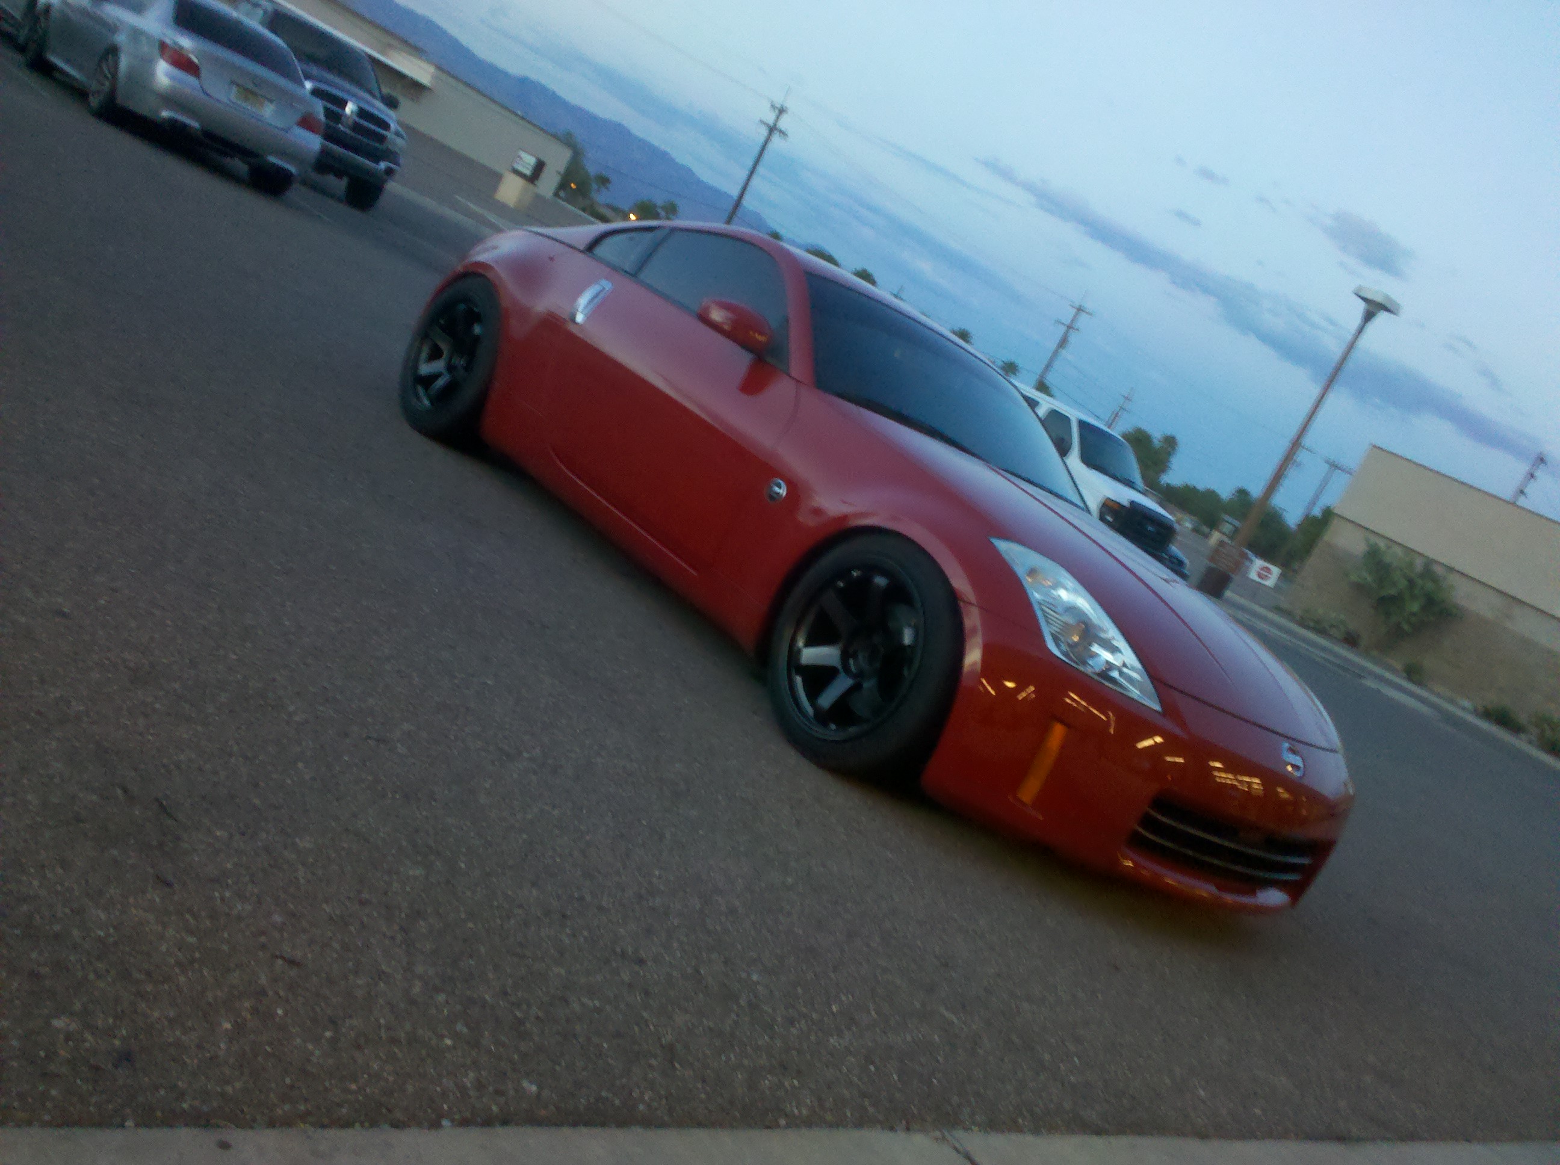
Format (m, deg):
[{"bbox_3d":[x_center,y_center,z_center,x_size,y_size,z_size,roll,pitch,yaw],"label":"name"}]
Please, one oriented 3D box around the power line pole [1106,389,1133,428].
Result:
[{"bbox_3d":[36.040,-15.618,149.552,2.400,12.500,0.350,28,9,9],"label":"power line pole"}]

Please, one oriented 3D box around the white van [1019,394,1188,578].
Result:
[{"bbox_3d":[3.633,-1.920,20.637,2.030,2.100,5.600,19,12,-42],"label":"white van"}]

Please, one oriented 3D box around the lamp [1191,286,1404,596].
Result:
[{"bbox_3d":[11.466,-2.998,29.915,0.900,7.400,0.900,18,13,-44],"label":"lamp"}]

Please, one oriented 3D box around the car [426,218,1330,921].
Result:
[{"bbox_3d":[0.162,-0.466,5.153,1.830,1.300,4.310,18,13,-44],"label":"car"}]

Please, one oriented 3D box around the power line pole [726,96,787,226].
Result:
[{"bbox_3d":[-2.497,-23.450,81.927,2.400,13.000,0.350,25,9,-9],"label":"power line pole"}]

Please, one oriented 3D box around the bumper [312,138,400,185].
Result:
[{"bbox_3d":[-6.401,-6.209,19.400,1.980,0.380,0.420,18,13,-44],"label":"bumper"}]

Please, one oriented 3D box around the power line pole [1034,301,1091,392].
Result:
[{"bbox_3d":[20.362,-15.670,104.300,2.400,13.000,0.350,28,9,6],"label":"power line pole"}]

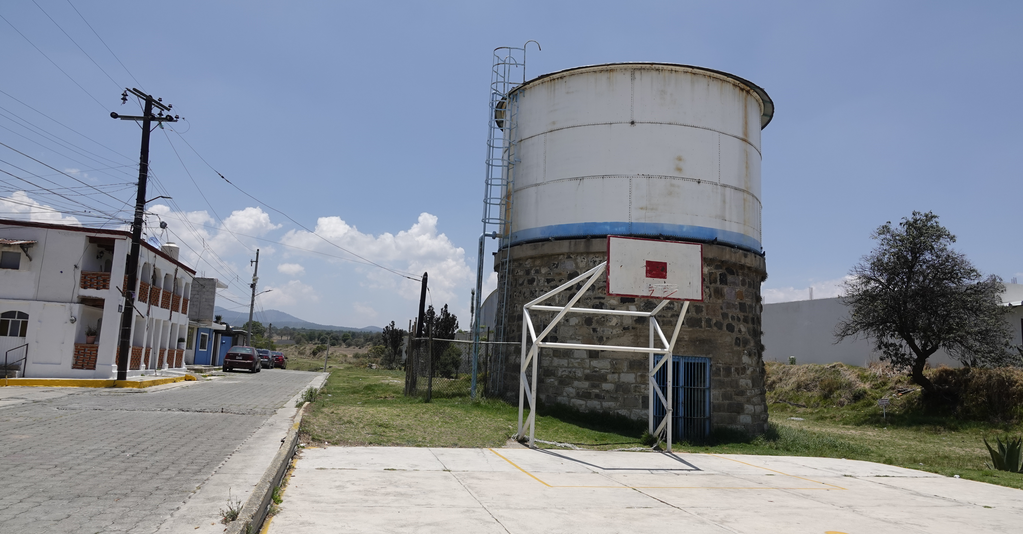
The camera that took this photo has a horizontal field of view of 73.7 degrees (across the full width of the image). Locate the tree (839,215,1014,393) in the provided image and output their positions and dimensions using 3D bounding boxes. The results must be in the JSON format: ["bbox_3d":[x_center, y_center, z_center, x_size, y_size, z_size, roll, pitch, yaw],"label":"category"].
[{"bbox_3d":[16.353,1.406,27.000,6.200,7.200,6.200,5,-9,-13],"label":"tree"}]

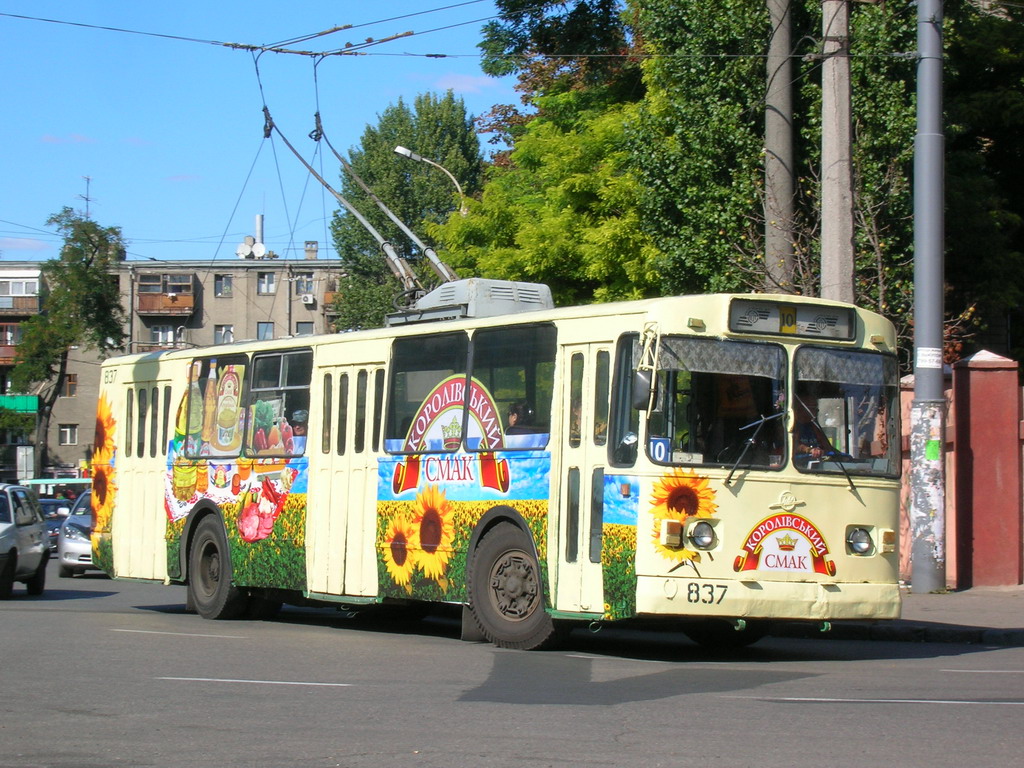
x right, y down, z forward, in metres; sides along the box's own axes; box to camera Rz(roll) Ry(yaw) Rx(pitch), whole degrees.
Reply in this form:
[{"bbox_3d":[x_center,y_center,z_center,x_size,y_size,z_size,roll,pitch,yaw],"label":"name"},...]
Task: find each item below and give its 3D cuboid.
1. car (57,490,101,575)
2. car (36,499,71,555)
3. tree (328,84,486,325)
[{"bbox_3d":[-6.220,2.340,44.800,1.810,1.460,4.750,0,-2,-4],"label":"car"},{"bbox_3d":[-11.400,3.490,67.500,1.700,1.400,4.300,1,-3,-30],"label":"car"},{"bbox_3d":[-3.050,-2.200,88.000,5.700,14.100,5.700,0,-2,-2],"label":"tree"}]

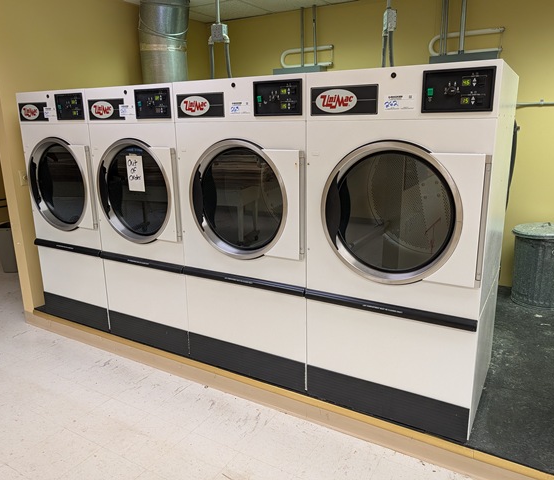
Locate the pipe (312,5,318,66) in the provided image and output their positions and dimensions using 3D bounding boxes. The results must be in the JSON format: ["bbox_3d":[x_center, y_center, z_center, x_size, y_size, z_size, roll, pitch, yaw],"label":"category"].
[{"bbox_3d":[0.363,-1.960,4.265,0.033,0.536,0.033,7,16,29],"label":"pipe"}]

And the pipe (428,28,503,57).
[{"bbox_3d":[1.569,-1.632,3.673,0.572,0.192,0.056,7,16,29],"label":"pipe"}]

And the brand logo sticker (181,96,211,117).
[{"bbox_3d":[-0.442,-0.718,2.379,0.206,0.101,0.010,7,16,29],"label":"brand logo sticker"}]

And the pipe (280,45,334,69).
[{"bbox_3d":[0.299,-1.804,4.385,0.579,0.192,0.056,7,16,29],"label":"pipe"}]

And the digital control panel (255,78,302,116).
[{"bbox_3d":[0.001,-0.680,2.125,0.267,0.162,0.025,7,16,29],"label":"digital control panel"}]

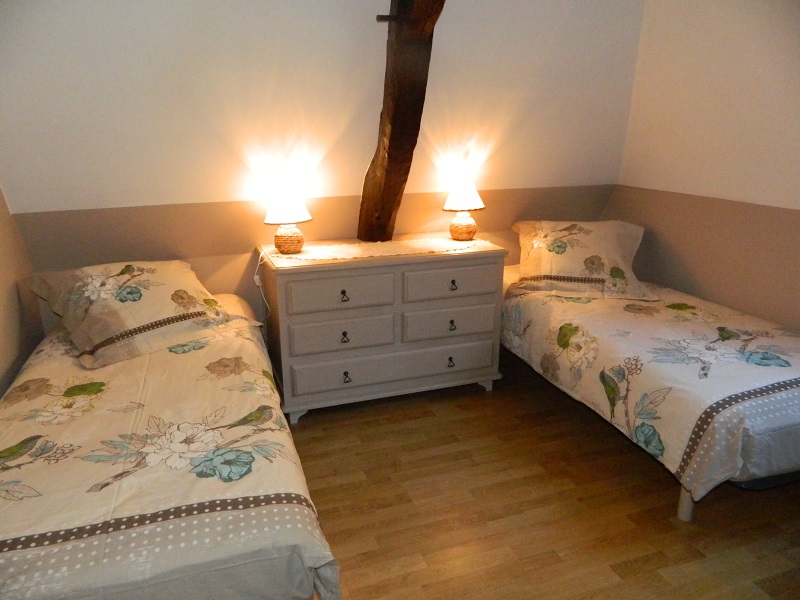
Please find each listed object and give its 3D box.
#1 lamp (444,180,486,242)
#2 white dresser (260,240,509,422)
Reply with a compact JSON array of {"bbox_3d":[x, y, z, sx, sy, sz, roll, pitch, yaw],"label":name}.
[{"bbox_3d":[0.350,-0.481,3.105,0.231,0.310,0.231,0,16,0],"label":"lamp"},{"bbox_3d":[-0.092,0.105,3.000,1.150,0.755,0.529,-6,17,-19],"label":"white dresser"}]

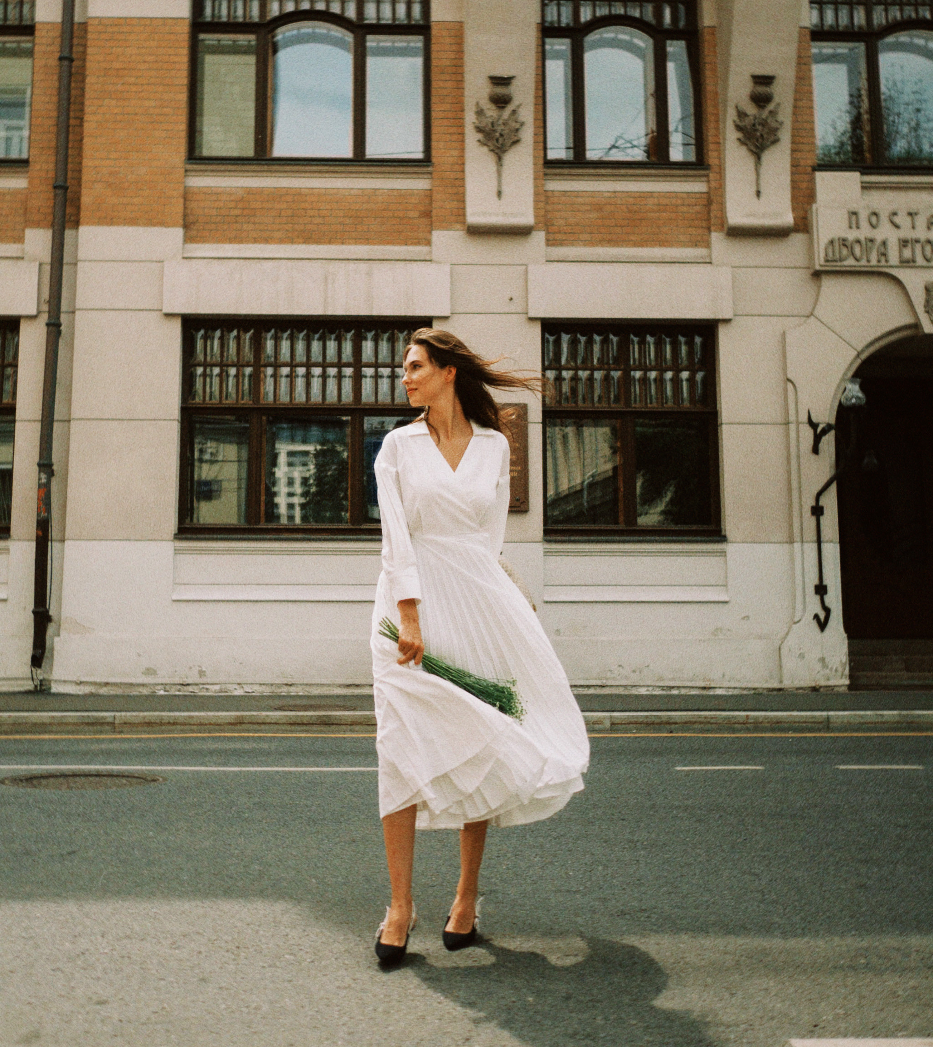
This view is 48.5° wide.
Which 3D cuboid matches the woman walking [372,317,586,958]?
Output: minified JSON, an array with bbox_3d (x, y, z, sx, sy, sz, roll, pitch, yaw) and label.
[{"bbox_3d":[0.039,0.282,2.917,0.590,1.710,0.460,0,-7,0],"label":"woman walking"}]

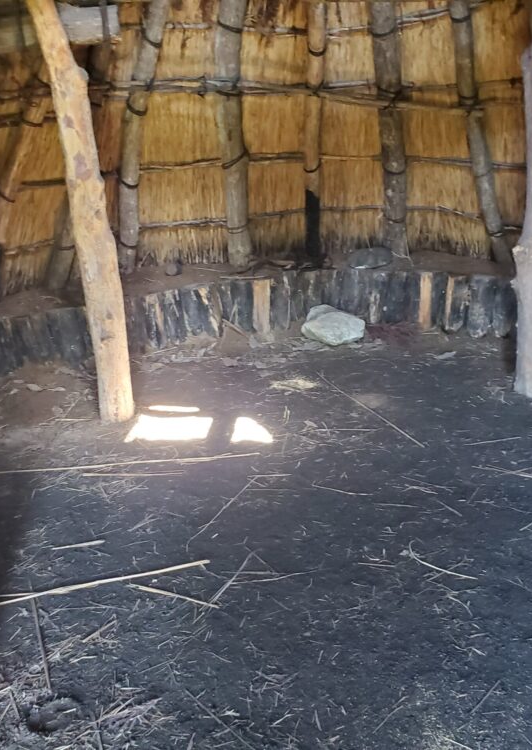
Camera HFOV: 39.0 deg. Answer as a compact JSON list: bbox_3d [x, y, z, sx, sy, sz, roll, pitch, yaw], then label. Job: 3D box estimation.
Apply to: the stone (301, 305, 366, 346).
[{"bbox_3d":[0.403,-0.324,4.554,0.380,0.200,0.280,-1,20,8],"label":"stone"}]

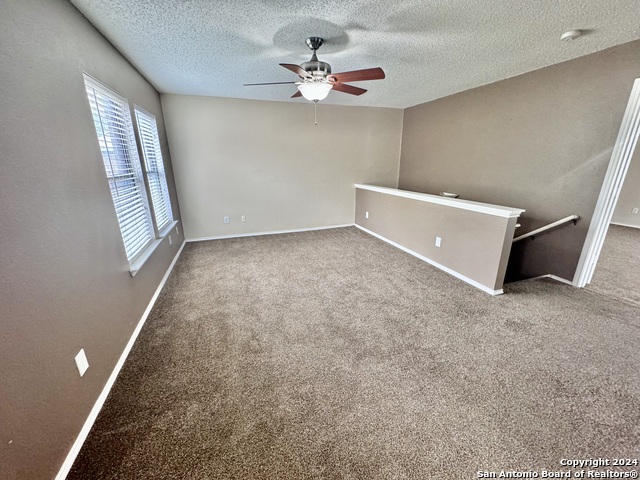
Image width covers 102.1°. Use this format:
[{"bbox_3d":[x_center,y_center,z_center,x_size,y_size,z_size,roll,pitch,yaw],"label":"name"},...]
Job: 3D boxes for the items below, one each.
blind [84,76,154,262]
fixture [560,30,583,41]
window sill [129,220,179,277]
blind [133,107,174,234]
[{"bbox_3d":[-1.811,-0.588,2.393,0.055,1.451,0.886,-6,18,-18],"label":"blind"},{"bbox_3d":[2.220,-1.798,2.295,0.136,0.040,0.136,-6,18,-18],"label":"fixture"},{"bbox_3d":[-1.946,0.007,3.149,0.100,0.066,2.092,-6,18,-18],"label":"window sill"},{"bbox_3d":[-2.170,-0.885,3.384,0.055,1.458,0.886,-6,18,-18],"label":"blind"}]

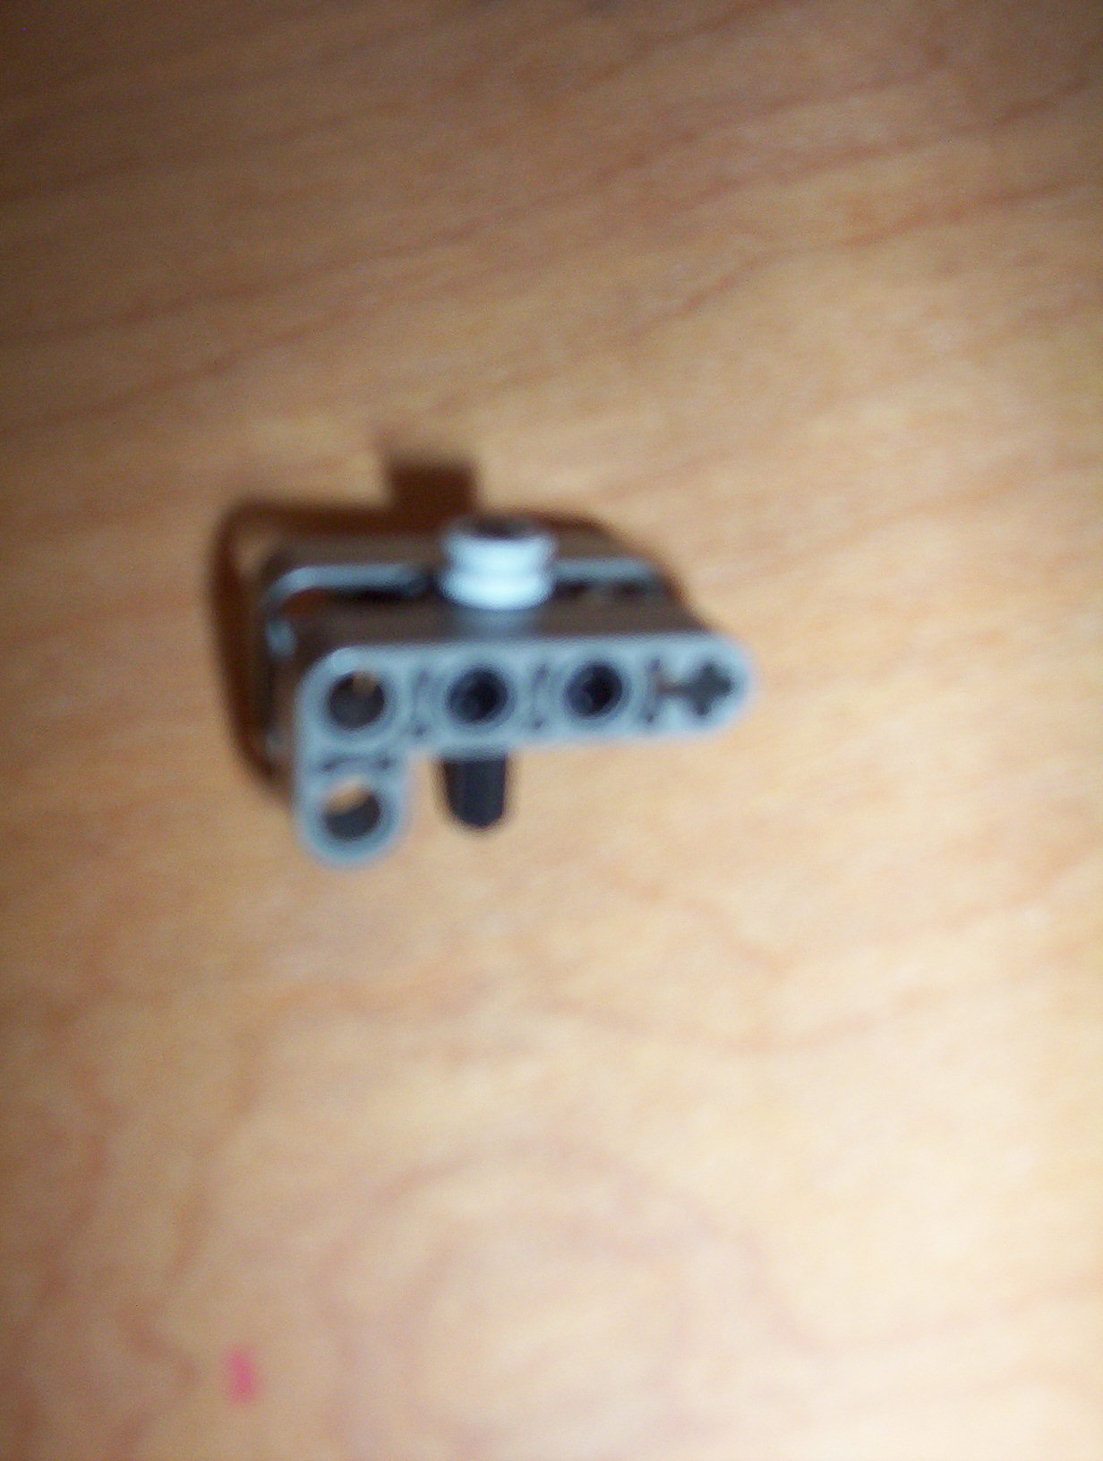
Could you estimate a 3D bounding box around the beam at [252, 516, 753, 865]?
[{"bbox_3d":[-0.005,-0.003,0.133,0.031,0.024,0.024,-3,24,-17],"label":"beam"}]

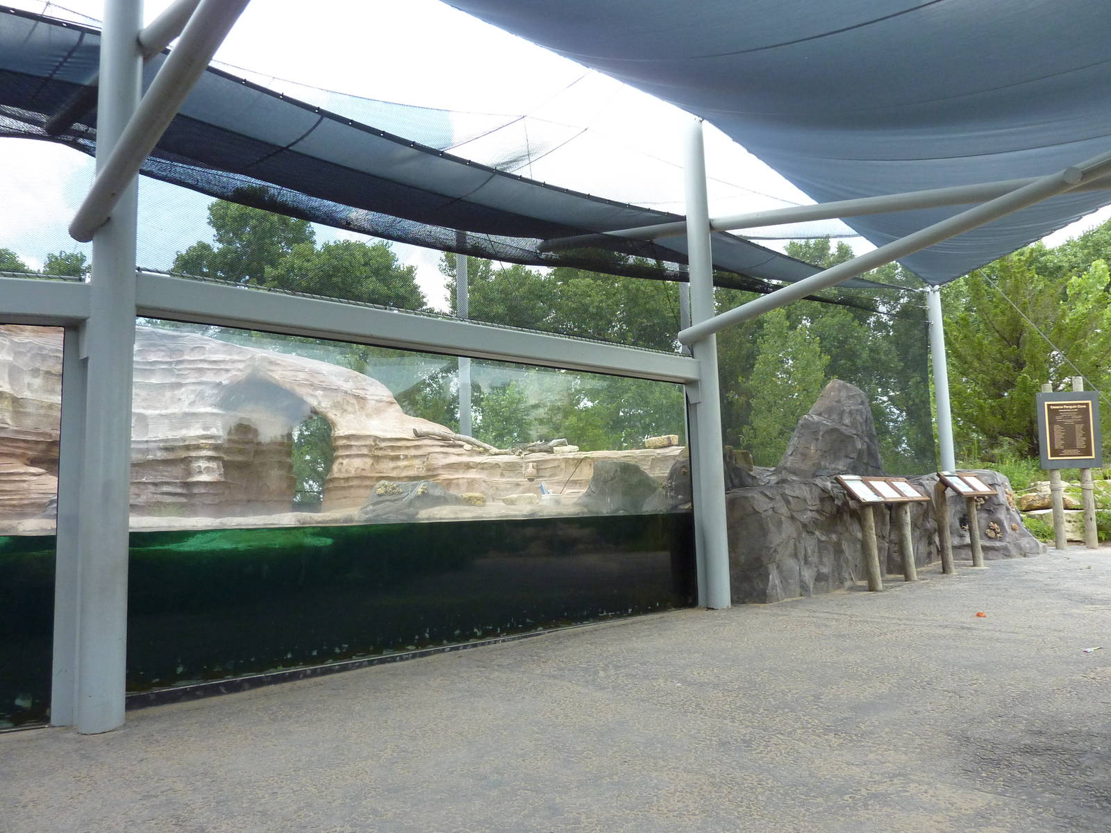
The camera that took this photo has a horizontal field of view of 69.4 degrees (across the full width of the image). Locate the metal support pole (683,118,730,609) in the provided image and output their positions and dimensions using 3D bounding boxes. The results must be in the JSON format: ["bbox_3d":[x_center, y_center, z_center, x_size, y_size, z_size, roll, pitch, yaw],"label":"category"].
[{"bbox_3d":[1.434,-0.584,7.686,0.214,4.766,0.214,4,-9,-43],"label":"metal support pole"}]

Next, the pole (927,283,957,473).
[{"bbox_3d":[6.882,-0.280,14.245,0.211,4.115,0.211,4,-9,-43],"label":"pole"}]

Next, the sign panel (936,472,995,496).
[{"bbox_3d":[5.294,0.874,10.290,1.147,0.375,0.060,3,-52,-42],"label":"sign panel"}]

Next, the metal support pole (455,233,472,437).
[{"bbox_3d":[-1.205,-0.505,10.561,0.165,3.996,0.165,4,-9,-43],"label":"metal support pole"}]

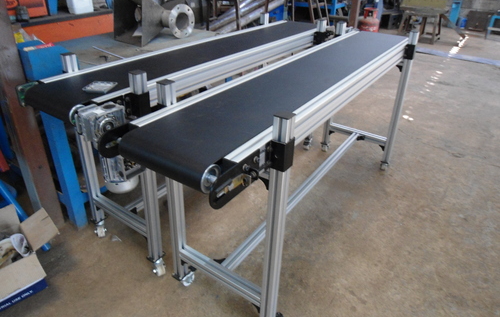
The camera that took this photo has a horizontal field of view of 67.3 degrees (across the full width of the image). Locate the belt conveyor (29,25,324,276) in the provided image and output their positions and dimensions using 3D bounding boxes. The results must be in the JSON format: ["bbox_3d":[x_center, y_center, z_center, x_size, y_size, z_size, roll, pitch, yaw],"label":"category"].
[{"bbox_3d":[-0.146,-0.238,2.211,0.493,0.952,2.086,20,34,29],"label":"belt conveyor"}]

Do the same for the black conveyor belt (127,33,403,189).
[{"bbox_3d":[0.332,-0.385,1.759,0.308,0.085,2.090,19,34,28],"label":"black conveyor belt"}]

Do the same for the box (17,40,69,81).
[{"bbox_3d":[-0.933,-0.440,1.687,0.172,0.136,0.189,19,34,28],"label":"box"}]

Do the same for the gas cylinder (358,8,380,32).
[{"bbox_3d":[1.833,-2.008,5.859,0.310,0.600,0.310,19,34,28],"label":"gas cylinder"}]

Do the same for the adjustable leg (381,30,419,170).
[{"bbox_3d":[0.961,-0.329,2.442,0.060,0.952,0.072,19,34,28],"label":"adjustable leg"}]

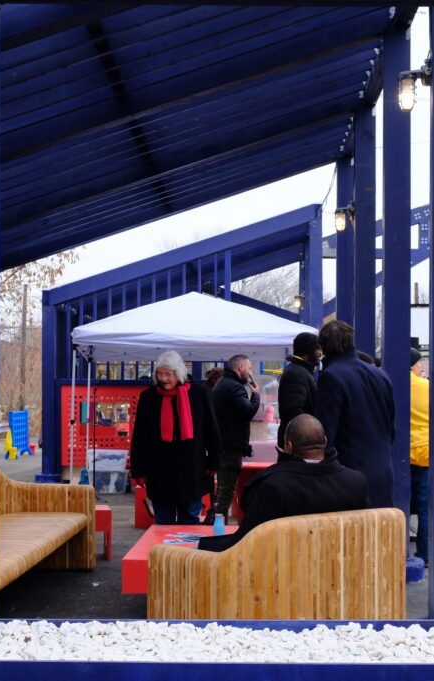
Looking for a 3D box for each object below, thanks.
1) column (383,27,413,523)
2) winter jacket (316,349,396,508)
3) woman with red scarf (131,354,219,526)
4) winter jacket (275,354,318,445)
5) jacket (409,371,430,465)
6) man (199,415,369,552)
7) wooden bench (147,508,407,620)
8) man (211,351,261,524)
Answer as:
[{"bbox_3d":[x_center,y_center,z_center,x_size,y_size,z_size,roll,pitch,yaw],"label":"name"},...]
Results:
[{"bbox_3d":[1.265,-0.302,6.960,0.175,3.710,0.175,0,-3,2],"label":"column"},{"bbox_3d":[0.890,0.592,6.300,0.550,1.080,0.360,2,-4,-22],"label":"winter jacket"},{"bbox_3d":[-0.293,0.880,7.200,0.650,1.635,0.420,0,-3,6],"label":"woman with red scarf"},{"bbox_3d":[0.630,0.520,7.600,0.380,0.775,0.540,2,-4,-30],"label":"winter jacket"},{"bbox_3d":[1.537,0.590,7.700,0.500,0.720,0.380,-2,-4,37],"label":"jacket"},{"bbox_3d":[0.290,0.932,4.600,0.700,1.190,0.880,2,-4,-22],"label":"man"},{"bbox_3d":[0.295,1.186,4.970,1.200,0.800,0.760,0,-3,1],"label":"wooden bench"},{"bbox_3d":[0.157,0.959,9.450,0.420,1.710,0.470,2,-4,-34],"label":"man"}]

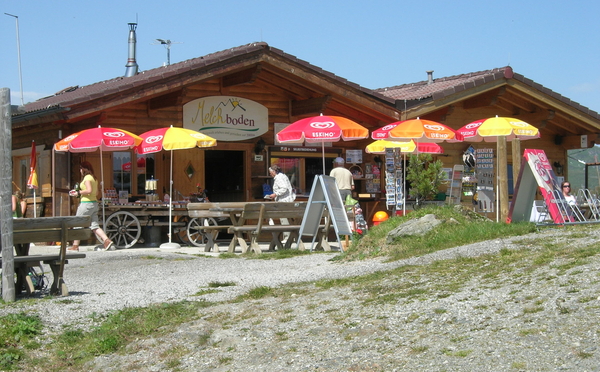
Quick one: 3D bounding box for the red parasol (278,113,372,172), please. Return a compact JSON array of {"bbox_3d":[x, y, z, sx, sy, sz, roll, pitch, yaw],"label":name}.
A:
[{"bbox_3d":[0.464,-0.113,26.700,1.730,2.501,1.730,-2,-2,0],"label":"red parasol"}]

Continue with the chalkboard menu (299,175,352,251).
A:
[{"bbox_3d":[0.443,0.477,24.678,0.800,1.320,0.620,-2,-2,26],"label":"chalkboard menu"}]

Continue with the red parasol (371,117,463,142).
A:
[{"bbox_3d":[2.280,-0.096,27.400,1.710,2.448,1.710,0,-2,0],"label":"red parasol"}]

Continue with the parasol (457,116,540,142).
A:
[{"bbox_3d":[3.937,-0.149,28.300,1.710,2.509,1.710,0,-2,0],"label":"parasol"}]

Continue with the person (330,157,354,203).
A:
[{"bbox_3d":[0.897,0.275,29.571,0.520,1.750,0.400,0,-2,-17],"label":"person"}]

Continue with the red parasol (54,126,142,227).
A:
[{"bbox_3d":[-3.809,0.039,27.500,1.710,2.403,1.710,-3,-2,0],"label":"red parasol"}]

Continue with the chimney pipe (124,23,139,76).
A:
[{"bbox_3d":[-4.084,-3.280,34.400,0.300,1.307,0.300,1,-2,0],"label":"chimney pipe"}]

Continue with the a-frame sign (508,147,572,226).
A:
[{"bbox_3d":[3.977,0.040,23.579,0.870,1.260,0.660,-2,-2,34],"label":"a-frame sign"}]

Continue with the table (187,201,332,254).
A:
[{"bbox_3d":[-0.638,0.788,26.632,2.220,0.870,1.920,-1,-2,-35],"label":"table"}]

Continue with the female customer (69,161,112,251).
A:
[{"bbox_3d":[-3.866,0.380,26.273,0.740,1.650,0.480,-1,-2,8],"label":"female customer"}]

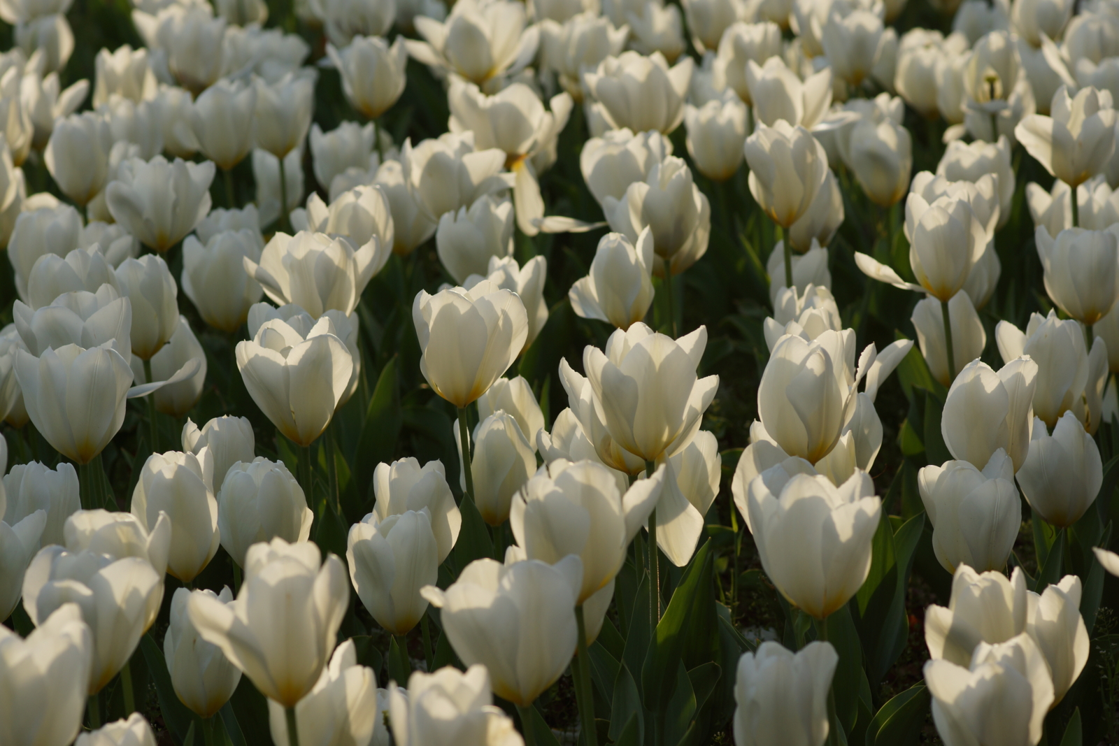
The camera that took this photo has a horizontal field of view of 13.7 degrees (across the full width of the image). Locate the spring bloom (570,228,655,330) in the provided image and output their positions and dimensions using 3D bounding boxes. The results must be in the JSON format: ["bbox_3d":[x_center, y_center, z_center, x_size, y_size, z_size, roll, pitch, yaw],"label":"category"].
[{"bbox_3d":[0.034,-0.057,2.940,0.053,0.062,0.048,0,16,1],"label":"spring bloom"}]

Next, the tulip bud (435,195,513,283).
[{"bbox_3d":[-0.062,-0.097,3.450,0.059,0.065,0.059,-1,13,0],"label":"tulip bud"}]

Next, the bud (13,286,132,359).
[{"bbox_3d":[-0.292,-0.014,2.800,0.071,0.066,0.068,0,14,0],"label":"bud"}]

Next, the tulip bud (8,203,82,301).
[{"bbox_3d":[-0.373,-0.086,3.380,0.054,0.072,0.054,-1,13,0],"label":"tulip bud"}]

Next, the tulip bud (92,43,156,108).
[{"bbox_3d":[-0.377,-0.249,4.050,0.056,0.065,0.056,-1,13,0],"label":"tulip bud"}]

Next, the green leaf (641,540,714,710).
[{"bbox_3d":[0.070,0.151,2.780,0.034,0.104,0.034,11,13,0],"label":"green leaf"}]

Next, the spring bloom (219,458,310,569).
[{"bbox_3d":[-0.160,0.080,2.530,0.052,0.058,0.052,-1,16,-4],"label":"spring bloom"}]

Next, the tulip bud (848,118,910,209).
[{"bbox_3d":[0.245,-0.159,3.550,0.048,0.066,0.048,0,14,0],"label":"tulip bud"}]

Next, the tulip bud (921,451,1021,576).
[{"bbox_3d":[0.238,0.082,2.700,0.059,0.069,0.054,-1,13,0],"label":"tulip bud"}]

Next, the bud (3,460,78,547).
[{"bbox_3d":[-0.289,0.082,2.600,0.043,0.059,0.043,-2,16,-6],"label":"bud"}]

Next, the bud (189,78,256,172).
[{"bbox_3d":[-0.253,-0.185,3.500,0.050,0.069,0.050,0,14,0],"label":"bud"}]

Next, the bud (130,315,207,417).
[{"bbox_3d":[-0.253,-0.002,3.020,0.049,0.064,0.048,0,14,0],"label":"bud"}]

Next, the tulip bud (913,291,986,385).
[{"bbox_3d":[0.269,-0.022,3.220,0.051,0.063,0.051,0,14,0],"label":"tulip bud"}]

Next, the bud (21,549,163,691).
[{"bbox_3d":[-0.229,0.121,2.290,0.069,0.069,0.066,0,14,0],"label":"bud"}]

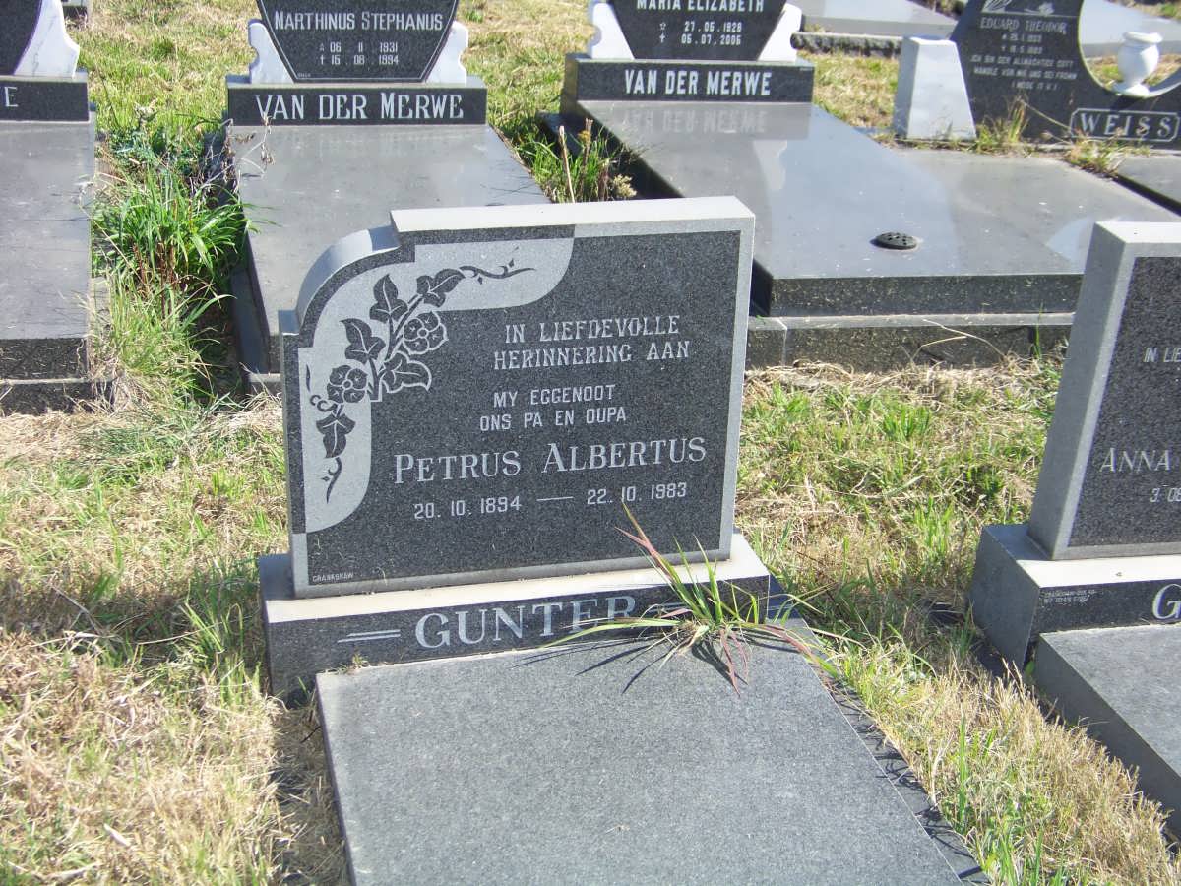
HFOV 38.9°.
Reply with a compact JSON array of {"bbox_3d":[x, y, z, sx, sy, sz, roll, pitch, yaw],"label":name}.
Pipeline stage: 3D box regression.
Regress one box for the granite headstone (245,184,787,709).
[{"bbox_3d":[-0.126,-0.005,2.852,0.871,0.784,0.232,-4,25,-13],"label":"granite headstone"}]

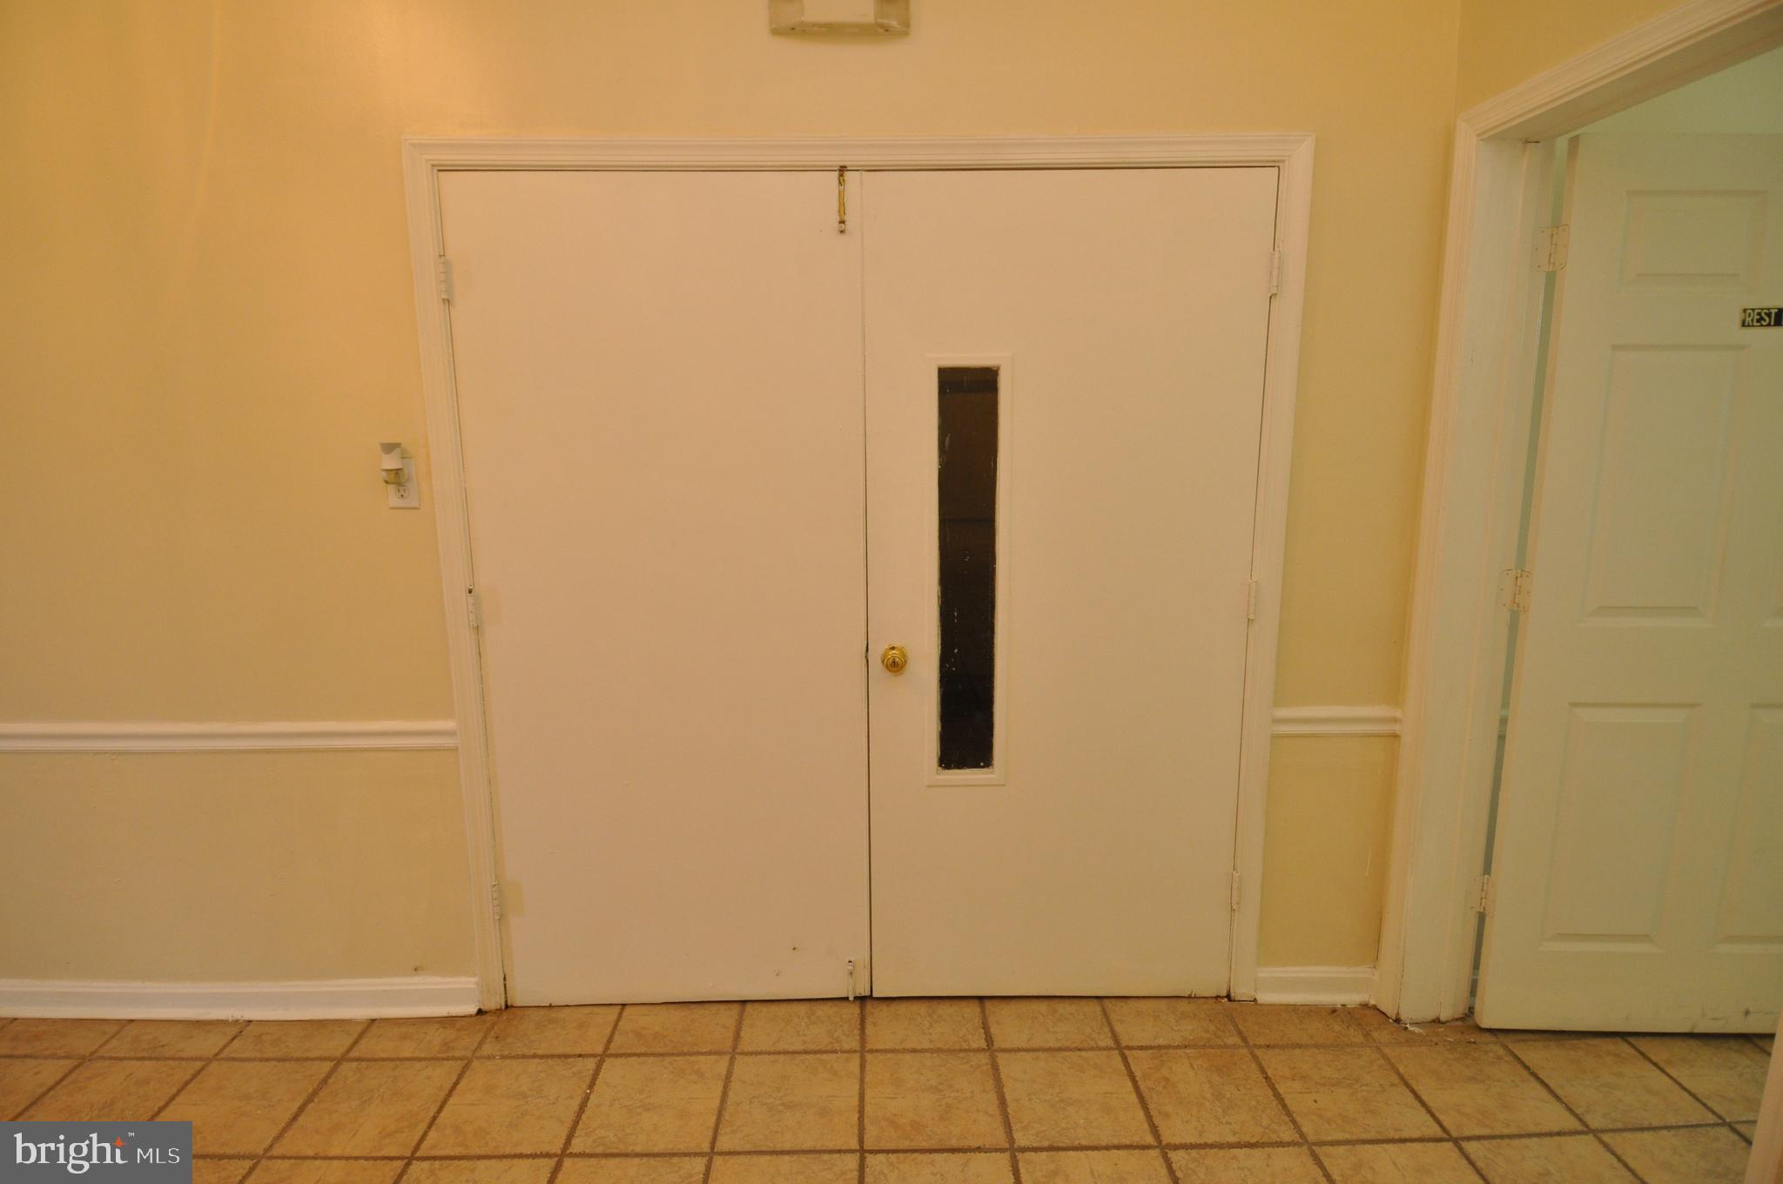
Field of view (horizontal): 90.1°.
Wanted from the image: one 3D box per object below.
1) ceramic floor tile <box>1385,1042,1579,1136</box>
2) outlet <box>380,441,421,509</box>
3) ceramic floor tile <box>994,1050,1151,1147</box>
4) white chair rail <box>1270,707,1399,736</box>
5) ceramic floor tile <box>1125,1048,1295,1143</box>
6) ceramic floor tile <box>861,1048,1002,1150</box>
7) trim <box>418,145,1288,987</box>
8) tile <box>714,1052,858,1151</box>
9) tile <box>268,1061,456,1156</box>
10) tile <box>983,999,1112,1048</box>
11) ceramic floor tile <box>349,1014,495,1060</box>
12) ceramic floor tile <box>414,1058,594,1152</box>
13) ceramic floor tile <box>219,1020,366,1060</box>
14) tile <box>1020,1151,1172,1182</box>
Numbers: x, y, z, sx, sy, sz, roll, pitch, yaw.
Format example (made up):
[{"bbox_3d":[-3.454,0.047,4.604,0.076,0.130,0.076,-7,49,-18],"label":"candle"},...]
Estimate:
[{"bbox_3d":[1.319,1.118,2.007,0.296,0.010,0.296,0,9,-1],"label":"ceramic floor tile"},{"bbox_3d":[-1.136,-0.268,2.058,0.071,0.153,0.055,0,9,-1],"label":"outlet"},{"bbox_3d":[0.399,1.129,1.987,0.296,0.010,0.296,0,9,-1],"label":"ceramic floor tile"},{"bbox_3d":[1.109,0.322,2.217,0.333,0.066,0.025,0,9,-1],"label":"white chair rail"},{"bbox_3d":[0.706,1.123,1.992,0.296,0.010,0.296,0,9,-1],"label":"ceramic floor tile"},{"bbox_3d":[0.091,1.127,1.982,0.296,0.010,0.296,0,9,-1],"label":"ceramic floor tile"},{"bbox_3d":[-0.057,0.028,2.153,2.019,2.108,0.025,0,9,-1],"label":"trim"},{"bbox_3d":[-0.216,1.130,1.978,0.296,0.010,0.296,0,9,-1],"label":"tile"},{"bbox_3d":[-1.142,1.139,1.969,0.296,0.010,0.296,0,9,-1],"label":"tile"},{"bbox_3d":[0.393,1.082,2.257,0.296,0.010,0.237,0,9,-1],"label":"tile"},{"bbox_3d":[-1.154,1.104,2.201,0.296,0.010,0.156,0,9,-1],"label":"ceramic floor tile"},{"bbox_3d":[-0.833,1.137,1.972,0.296,0.010,0.296,0,9,-1],"label":"ceramic floor tile"},{"bbox_3d":[-1.462,1.106,2.196,0.296,0.010,0.150,0,9,-1],"label":"ceramic floor tile"},{"bbox_3d":[0.405,1.175,1.681,0.296,0.010,0.296,0,9,-1],"label":"tile"}]

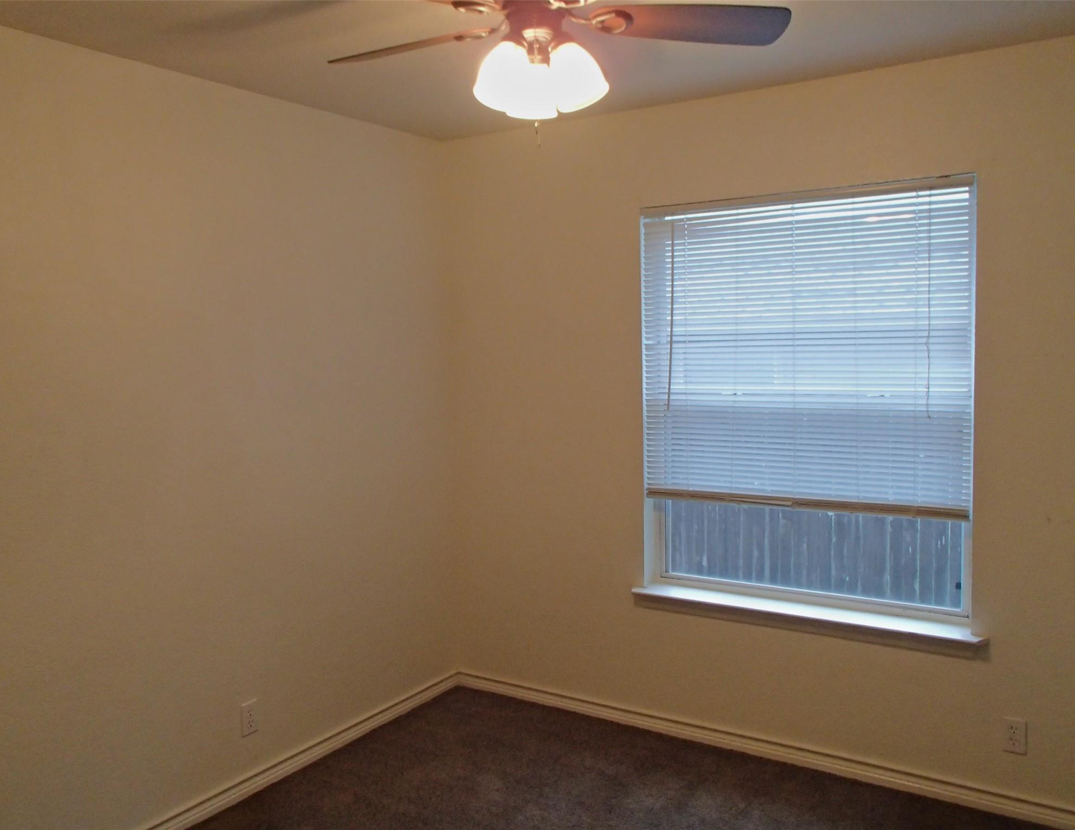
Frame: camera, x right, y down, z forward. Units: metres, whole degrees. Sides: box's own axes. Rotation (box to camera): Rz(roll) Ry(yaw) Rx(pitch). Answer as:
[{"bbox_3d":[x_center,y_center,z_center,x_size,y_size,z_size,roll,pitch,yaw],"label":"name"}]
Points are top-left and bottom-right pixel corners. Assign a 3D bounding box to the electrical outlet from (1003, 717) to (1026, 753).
[{"bbox_3d":[1.541,1.035,2.888,0.071,0.114,0.010,2,6,33],"label":"electrical outlet"}]

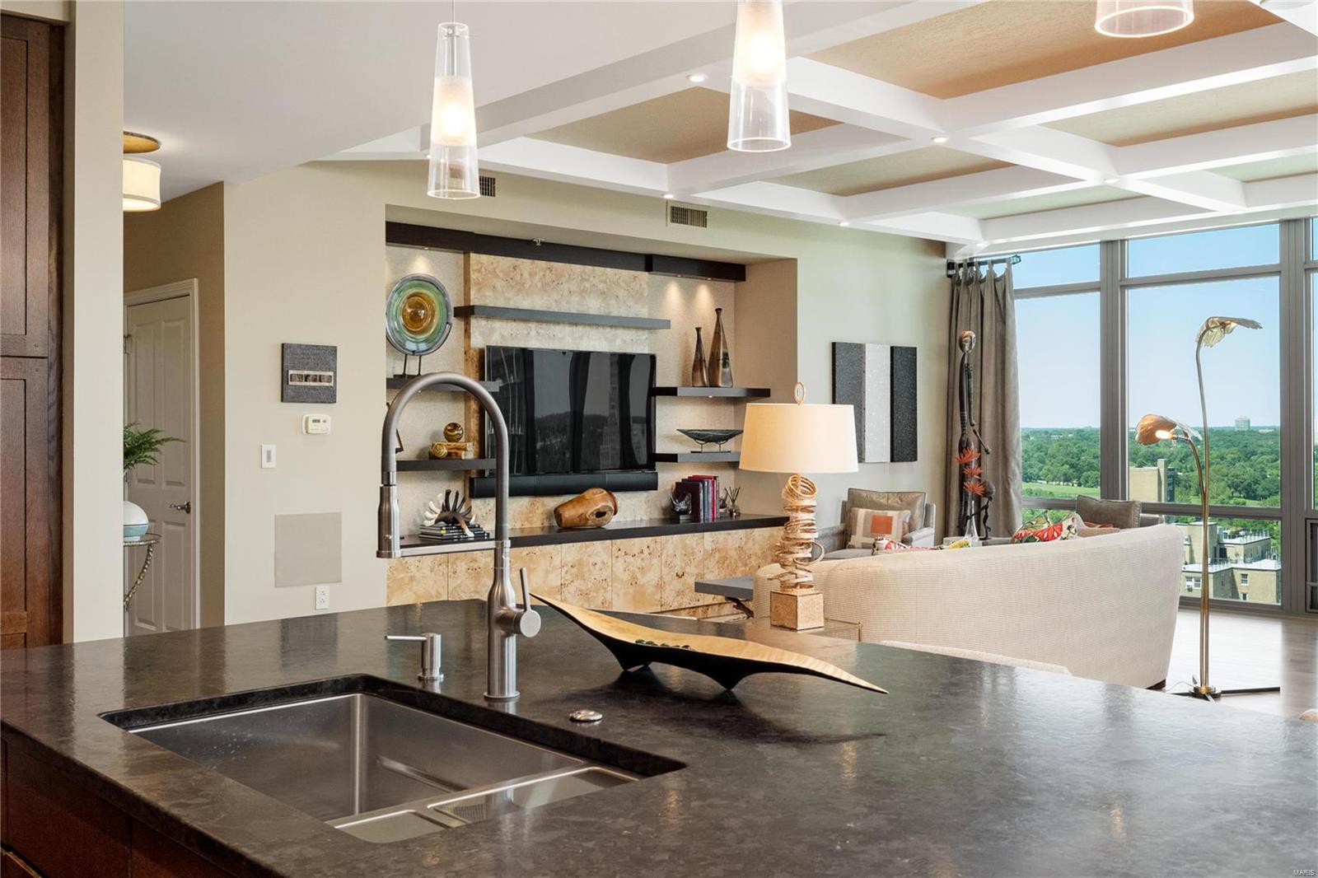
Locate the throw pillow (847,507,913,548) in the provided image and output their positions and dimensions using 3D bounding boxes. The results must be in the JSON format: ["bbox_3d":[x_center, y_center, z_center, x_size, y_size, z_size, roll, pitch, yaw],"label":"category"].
[{"bbox_3d":[1.542,0.623,9.220,0.440,0.280,0.130,0,-18,34],"label":"throw pillow"}]

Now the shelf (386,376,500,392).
[{"bbox_3d":[-1.435,-0.312,7.773,0.952,0.063,0.361,-1,1,-43],"label":"shelf"}]

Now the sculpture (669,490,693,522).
[{"bbox_3d":[0.158,0.474,9.013,0.120,0.205,0.110,0,0,-42],"label":"sculpture"}]

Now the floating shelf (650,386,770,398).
[{"bbox_3d":[0.350,-0.329,9.464,0.947,0.063,0.361,-1,1,-43],"label":"floating shelf"}]

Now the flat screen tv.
[{"bbox_3d":[-0.559,-0.176,8.634,1.440,0.806,0.065,-1,1,-43],"label":"flat screen tv"}]

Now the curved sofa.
[{"bbox_3d":[1.480,0.863,6.100,2.500,0.830,1.100,-1,1,-42],"label":"curved sofa"}]

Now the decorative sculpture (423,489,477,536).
[{"bbox_3d":[-1.249,0.440,7.873,0.330,0.275,0.210,-1,1,-43],"label":"decorative sculpture"}]

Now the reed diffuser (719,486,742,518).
[{"bbox_3d":[0.540,0.460,9.668,0.120,0.225,0.115,0,0,-43],"label":"reed diffuser"}]

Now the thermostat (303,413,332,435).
[{"bbox_3d":[-1.841,-0.077,7.092,0.158,0.108,0.035,0,1,-42],"label":"thermostat"}]

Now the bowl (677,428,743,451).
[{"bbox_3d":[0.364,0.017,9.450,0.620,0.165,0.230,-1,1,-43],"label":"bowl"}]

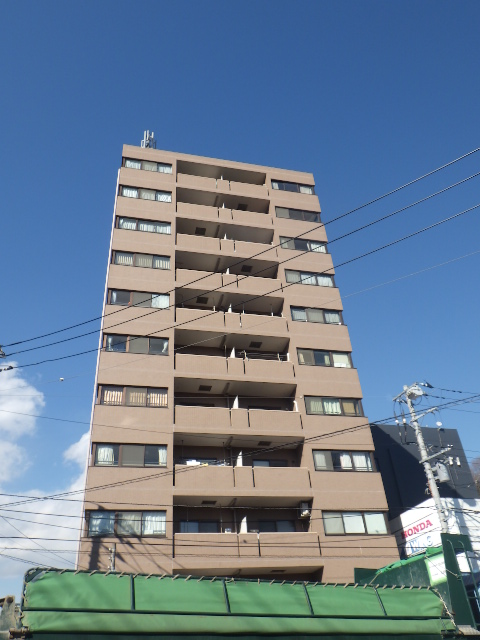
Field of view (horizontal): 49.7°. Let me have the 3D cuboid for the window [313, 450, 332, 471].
[{"bbox_3d":[3.987,6.714,24.633,0.970,1.020,0.080,5,-37,-13],"label":"window"}]

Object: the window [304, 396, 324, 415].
[{"bbox_3d":[3.831,4.412,26.483,0.986,0.985,0.080,5,-37,-13],"label":"window"}]

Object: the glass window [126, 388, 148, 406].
[{"bbox_3d":[-4.771,3.562,23.904,0.943,0.957,0.100,5,-38,-13],"label":"glass window"}]

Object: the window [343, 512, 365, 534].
[{"bbox_3d":[5.156,9.159,23.341,1.008,0.985,0.080,5,-37,-13],"label":"window"}]

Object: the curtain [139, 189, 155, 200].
[{"bbox_3d":[-5.879,-7.851,32.967,1.060,1.020,0.100,5,-37,-13],"label":"curtain"}]

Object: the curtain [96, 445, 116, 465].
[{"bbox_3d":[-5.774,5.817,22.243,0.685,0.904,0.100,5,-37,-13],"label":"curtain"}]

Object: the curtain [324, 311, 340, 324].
[{"bbox_3d":[5.436,-0.147,30.424,0.950,0.980,0.100,5,-37,-13],"label":"curtain"}]

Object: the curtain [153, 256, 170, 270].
[{"bbox_3d":[-4.481,-3.224,29.719,1.017,0.985,0.080,5,-37,-13],"label":"curtain"}]

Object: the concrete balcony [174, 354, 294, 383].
[{"bbox_3d":[-0.325,2.948,27.049,6.300,1.380,1.400,5,-37,-13],"label":"concrete balcony"}]

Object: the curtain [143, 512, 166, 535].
[{"bbox_3d":[-3.547,8.443,21.479,0.970,0.930,0.120,5,-37,-13],"label":"curtain"}]

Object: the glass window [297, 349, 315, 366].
[{"bbox_3d":[3.629,2.060,28.173,0.941,0.985,0.080,5,-37,-13],"label":"glass window"}]

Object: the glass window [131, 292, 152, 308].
[{"bbox_3d":[-5.154,-1.039,27.310,1.015,0.901,0.100,5,-38,-13],"label":"glass window"}]

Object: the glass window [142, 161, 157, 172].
[{"bbox_3d":[-5.910,-10.075,34.076,0.939,0.884,0.100,5,-37,-13],"label":"glass window"}]

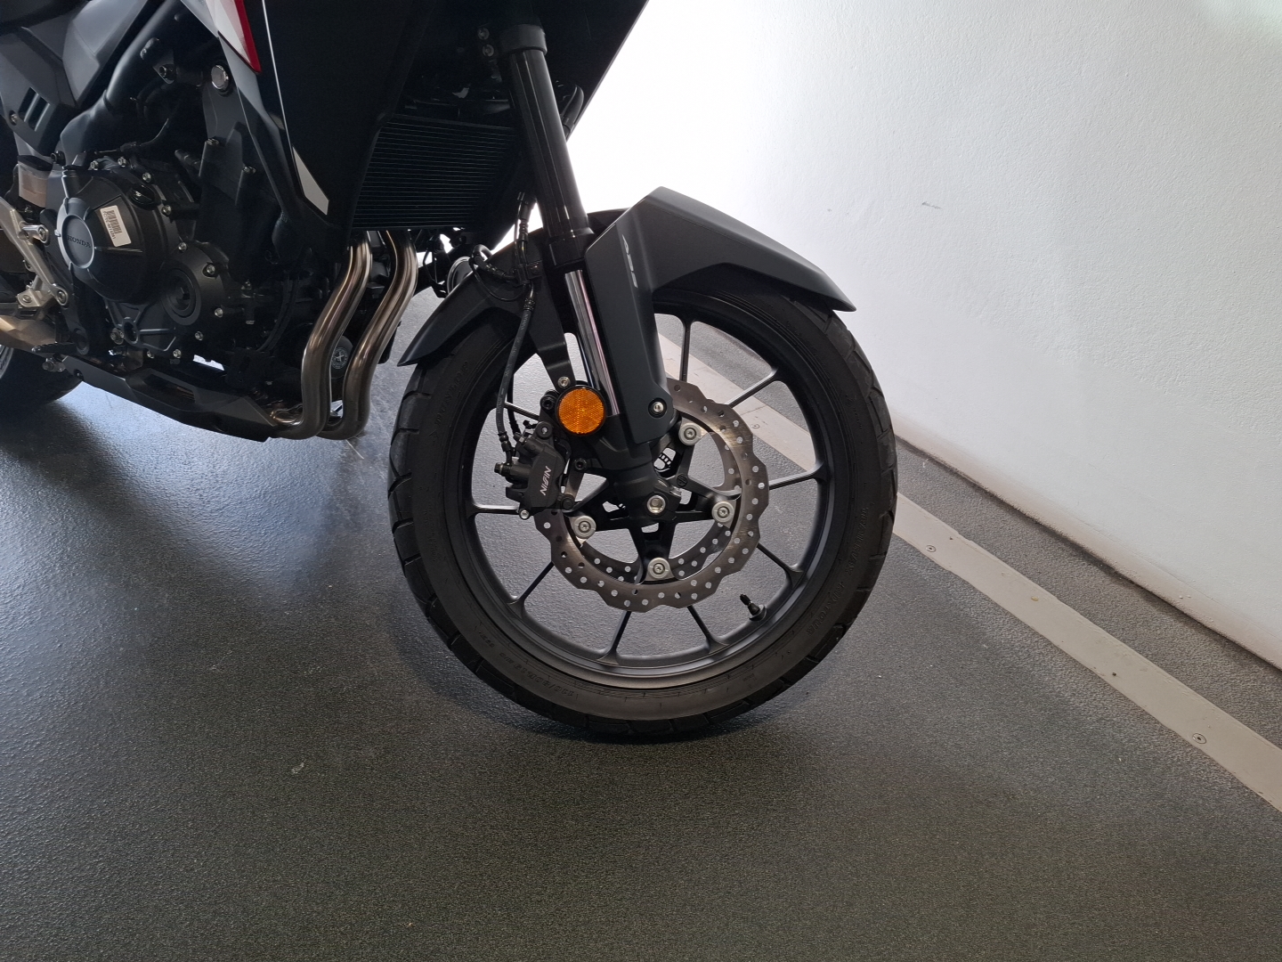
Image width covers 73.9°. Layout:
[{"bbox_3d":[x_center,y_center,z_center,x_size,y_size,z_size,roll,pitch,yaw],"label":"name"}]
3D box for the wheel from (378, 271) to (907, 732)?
[{"bbox_3d":[0.009,0.012,1.108,0.658,0.658,0.112,1,9,-4],"label":"wheel"}]

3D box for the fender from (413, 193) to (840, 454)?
[{"bbox_3d":[-0.016,-0.205,1.073,0.570,0.305,0.245,1,9,-4],"label":"fender"}]

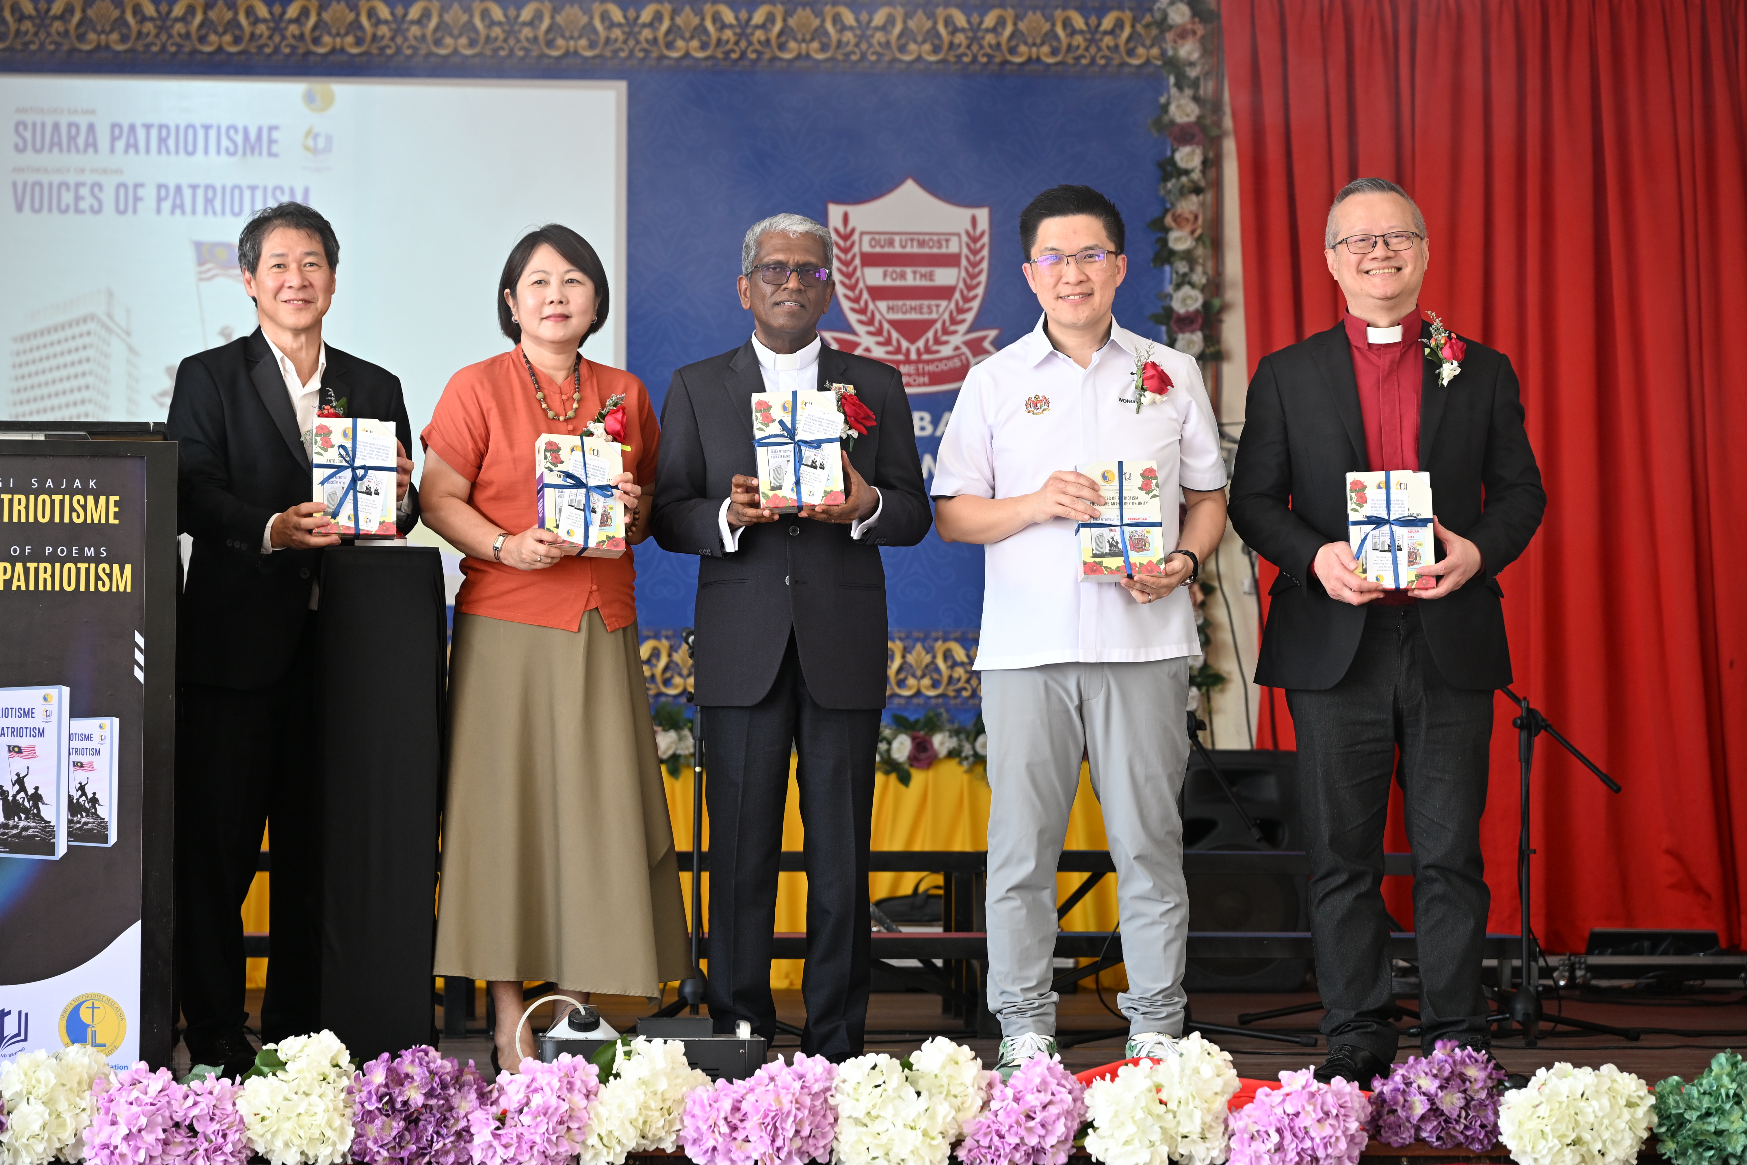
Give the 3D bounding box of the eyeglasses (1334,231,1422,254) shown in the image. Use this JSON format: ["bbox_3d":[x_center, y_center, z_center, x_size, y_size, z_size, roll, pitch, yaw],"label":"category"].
[{"bbox_3d":[0.934,-0.628,10.770,0.152,0.042,0.145,-5,-4,-6],"label":"eyeglasses"}]

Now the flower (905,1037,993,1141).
[{"bbox_3d":[0.130,0.870,10.000,0.150,0.170,0.150,0,1,0],"label":"flower"}]

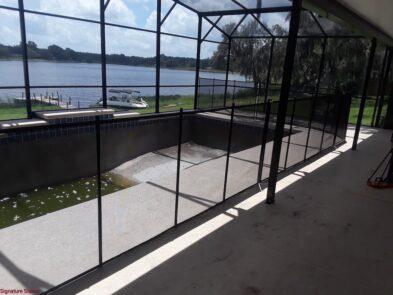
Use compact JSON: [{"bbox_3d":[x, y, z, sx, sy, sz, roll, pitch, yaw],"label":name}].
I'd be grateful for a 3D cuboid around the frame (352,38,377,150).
[{"bbox_3d":[3.615,-1.093,6.841,0.074,2.390,0.074,14,18,37],"label":"frame"}]

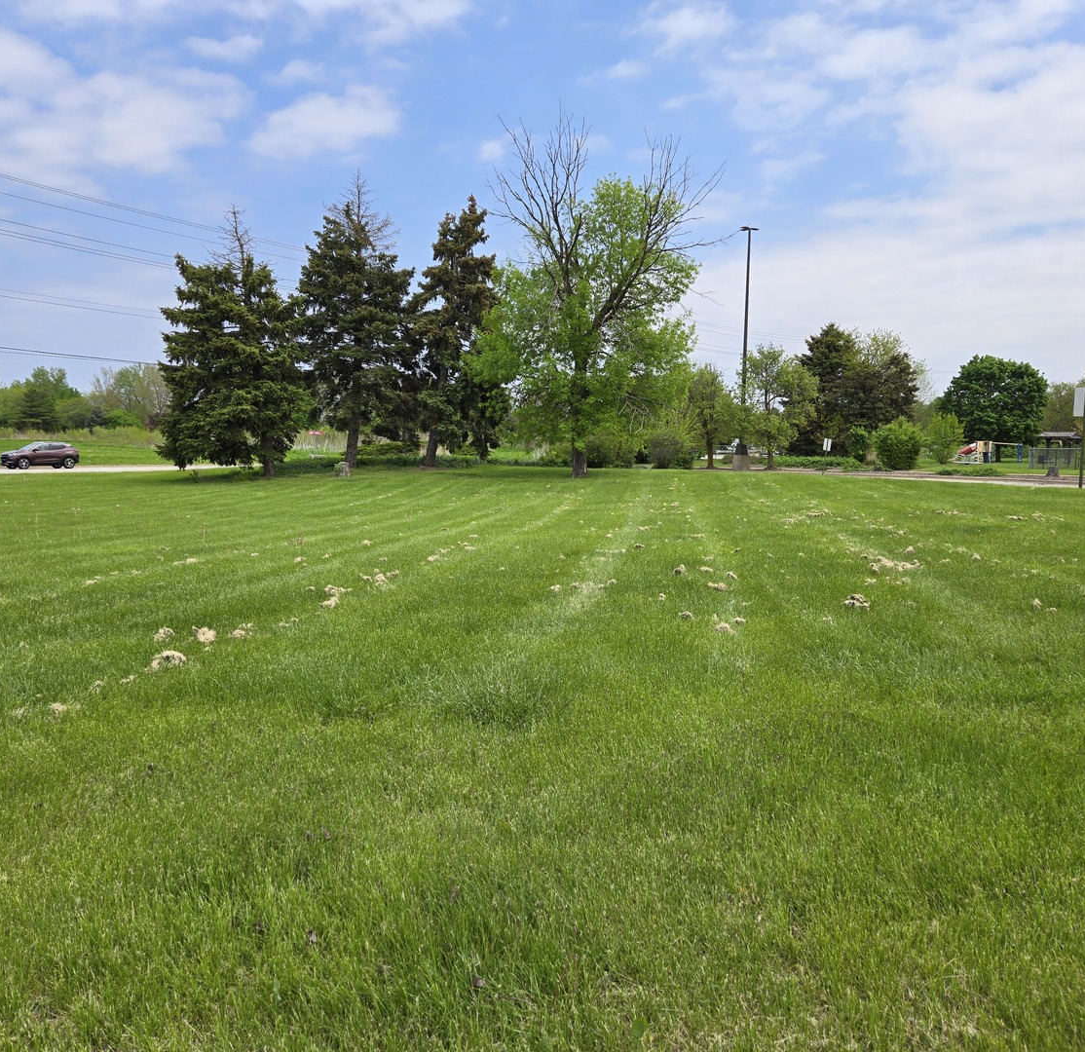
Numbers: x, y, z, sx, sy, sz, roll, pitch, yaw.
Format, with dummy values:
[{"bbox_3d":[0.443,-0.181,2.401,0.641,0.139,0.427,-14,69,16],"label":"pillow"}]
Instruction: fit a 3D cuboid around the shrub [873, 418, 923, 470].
[{"bbox_3d":[16.803,-3.840,43.881,2.320,2.470,2.200,1,6,0],"label":"shrub"}]

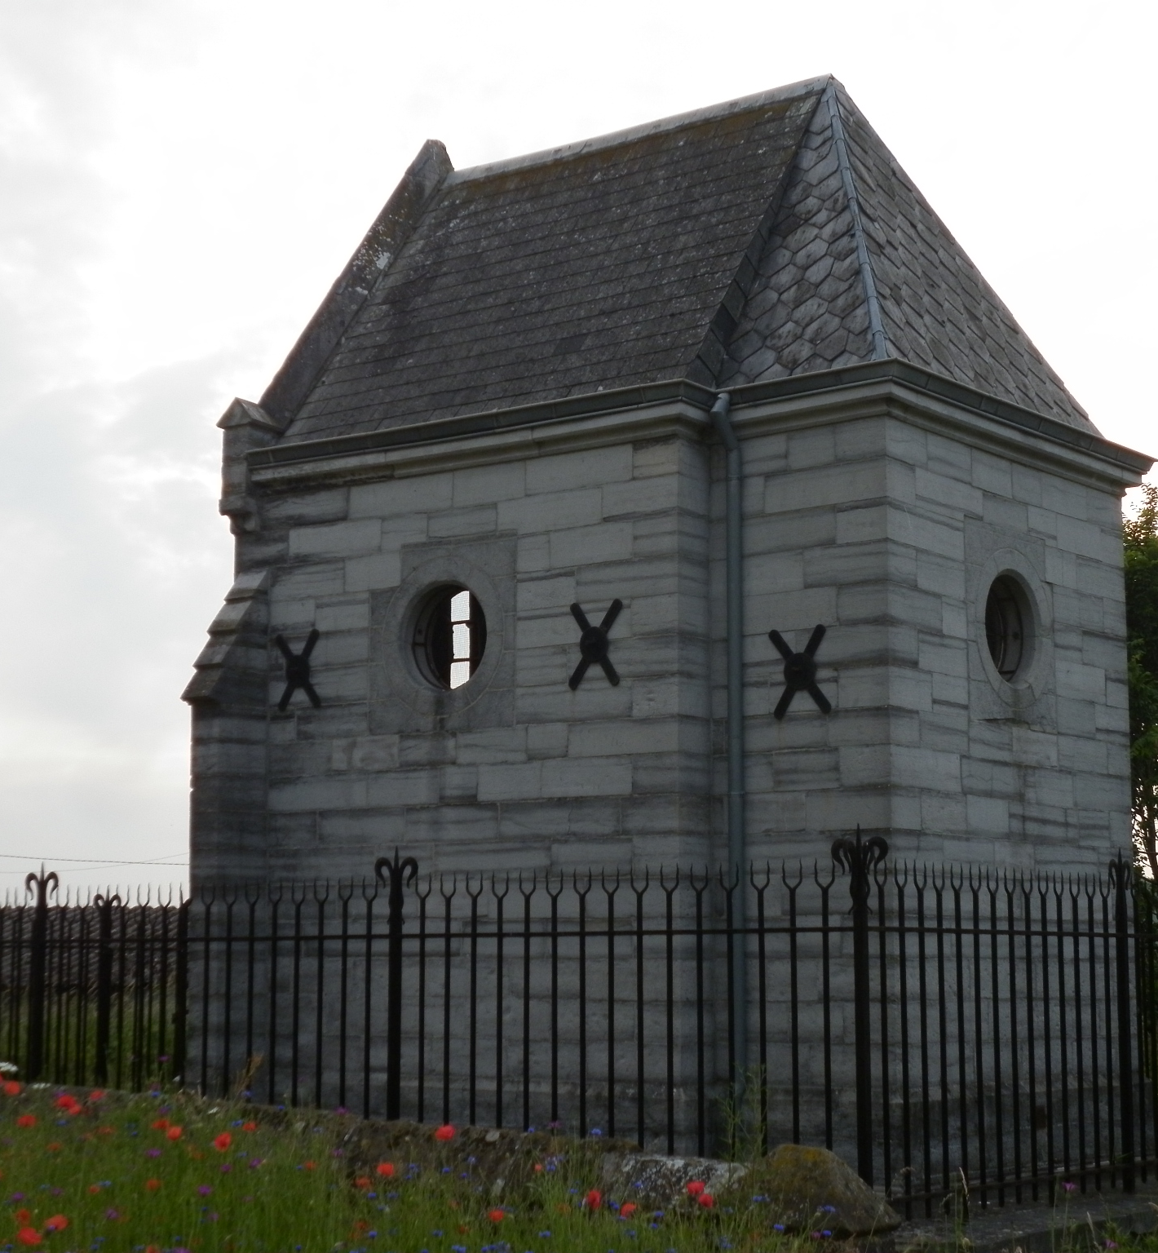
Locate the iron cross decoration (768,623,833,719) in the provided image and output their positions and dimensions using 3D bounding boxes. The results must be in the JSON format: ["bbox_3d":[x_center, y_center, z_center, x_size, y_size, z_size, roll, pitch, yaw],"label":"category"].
[{"bbox_3d":[1.166,0.242,12.823,0.379,0.467,0.070,-6,-10,37],"label":"iron cross decoration"}]

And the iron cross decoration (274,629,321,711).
[{"bbox_3d":[-1.722,0.267,14.691,0.379,0.460,0.070,-6,-10,37],"label":"iron cross decoration"}]

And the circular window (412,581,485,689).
[{"bbox_3d":[-0.739,0.064,14.100,0.640,0.640,0.140,-6,-10,37],"label":"circular window"}]

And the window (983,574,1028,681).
[{"bbox_3d":[2.394,0.018,13.713,0.140,0.640,0.640,-6,-10,37],"label":"window"}]

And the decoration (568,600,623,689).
[{"bbox_3d":[0.083,0.095,13.306,0.369,0.464,0.070,-6,-10,37],"label":"decoration"}]

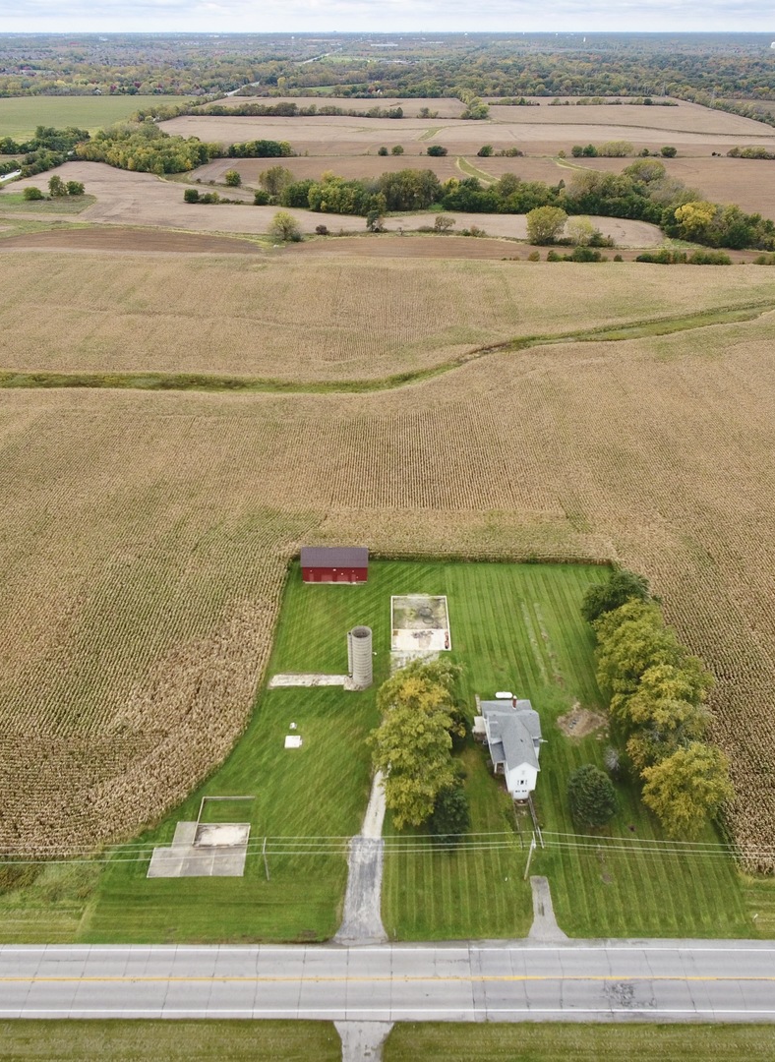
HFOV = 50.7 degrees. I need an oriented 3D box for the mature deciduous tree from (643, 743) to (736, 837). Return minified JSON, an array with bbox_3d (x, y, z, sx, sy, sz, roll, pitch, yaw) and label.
[{"bbox_3d":[45.390,39.400,124.230,13.200,14.500,12.800,0,32,0],"label":"mature deciduous tree"}]

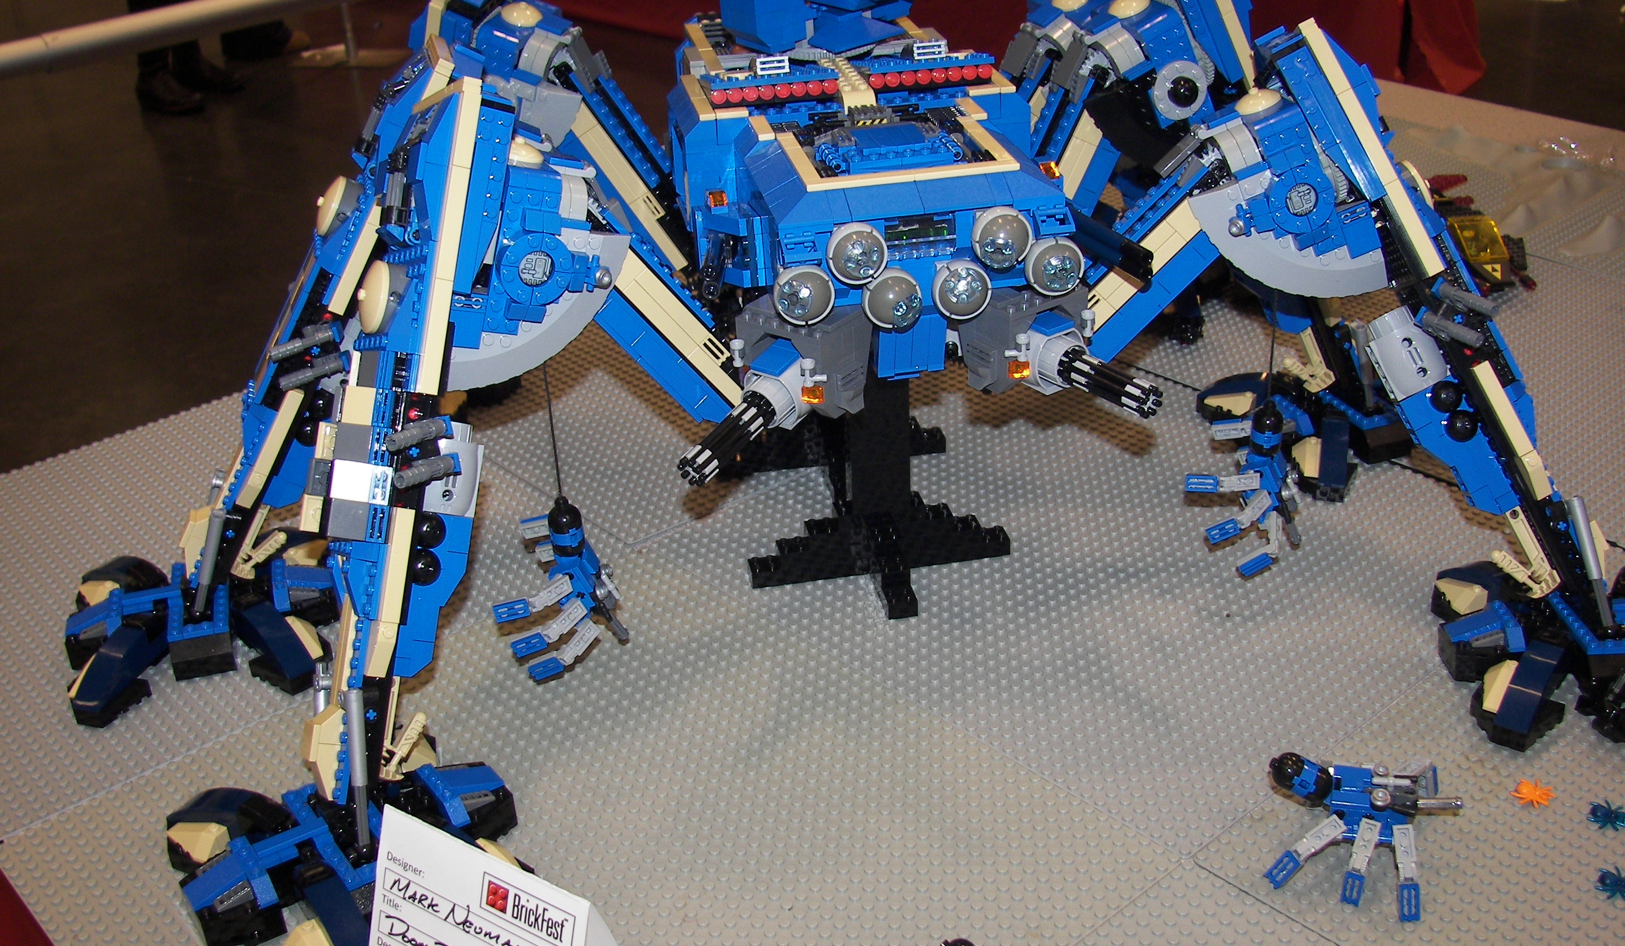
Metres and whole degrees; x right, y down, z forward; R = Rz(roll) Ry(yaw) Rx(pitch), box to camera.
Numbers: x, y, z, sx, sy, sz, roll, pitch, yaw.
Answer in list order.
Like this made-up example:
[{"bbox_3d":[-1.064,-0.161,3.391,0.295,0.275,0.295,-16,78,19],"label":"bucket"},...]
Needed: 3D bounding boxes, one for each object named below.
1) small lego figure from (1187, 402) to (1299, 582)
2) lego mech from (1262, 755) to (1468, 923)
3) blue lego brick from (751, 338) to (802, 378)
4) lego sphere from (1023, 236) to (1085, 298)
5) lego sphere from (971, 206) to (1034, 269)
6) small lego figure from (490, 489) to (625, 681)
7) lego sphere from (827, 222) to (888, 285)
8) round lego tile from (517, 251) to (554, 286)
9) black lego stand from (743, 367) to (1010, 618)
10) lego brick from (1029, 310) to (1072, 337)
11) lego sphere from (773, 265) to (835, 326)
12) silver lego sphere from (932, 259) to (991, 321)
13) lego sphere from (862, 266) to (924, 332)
[{"bbox_3d":[0.226,-0.002,0.883,0.060,0.079,0.074,5,28,14],"label":"small lego figure"},{"bbox_3d":[0.235,0.145,0.721,0.084,0.033,0.098,4,28,12],"label":"lego mech"},{"bbox_3d":[-0.015,-0.051,0.767,0.016,0.004,0.021,18,48,37],"label":"blue lego brick"},{"bbox_3d":[0.111,-0.094,0.773,0.027,0.027,0.026,-6,28,-7],"label":"lego sphere"},{"bbox_3d":[0.085,-0.106,0.763,0.027,0.027,0.026,-2,27,1],"label":"lego sphere"},{"bbox_3d":[-0.117,0.047,0.813,0.061,0.080,0.077,-2,27,1],"label":"small lego figure"},{"bbox_3d":[0.020,-0.098,0.753,0.027,0.027,0.026,-2,27,1],"label":"lego sphere"},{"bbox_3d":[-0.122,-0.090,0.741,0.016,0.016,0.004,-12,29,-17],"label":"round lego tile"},{"bbox_3d":[0.023,-0.054,0.966,0.146,0.176,0.238,-7,28,-8],"label":"black lego stand"},{"bbox_3d":[0.109,-0.069,0.787,0.016,0.004,0.018,-21,33,-31],"label":"lego brick"},{"bbox_3d":[-0.004,-0.079,0.756,0.027,0.027,0.026,1,28,8],"label":"lego sphere"},{"bbox_3d":[0.064,-0.078,0.722,0.025,0.026,0.025,-2,28,1],"label":"silver lego sphere"},{"bbox_3d":[0.036,-0.079,0.762,0.027,0.027,0.026,-2,27,1],"label":"lego sphere"}]

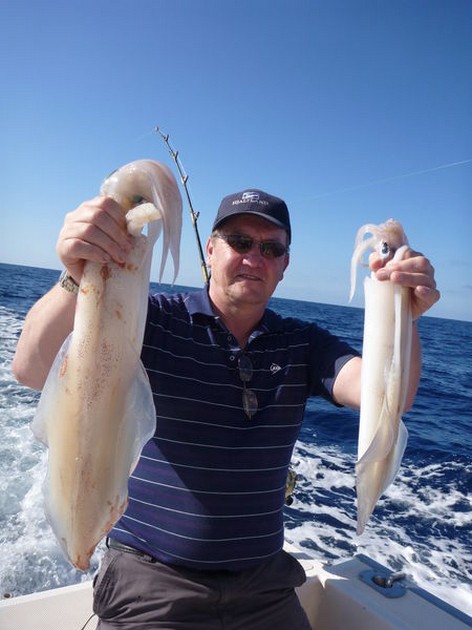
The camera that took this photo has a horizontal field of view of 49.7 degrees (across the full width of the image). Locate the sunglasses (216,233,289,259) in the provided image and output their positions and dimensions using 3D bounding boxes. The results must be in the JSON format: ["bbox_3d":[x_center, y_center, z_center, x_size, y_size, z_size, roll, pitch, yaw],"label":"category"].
[{"bbox_3d":[0.031,-0.148,1.113,0.140,0.042,0.140,11,4,-12],"label":"sunglasses"}]

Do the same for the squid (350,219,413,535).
[{"bbox_3d":[0.223,0.095,0.790,0.090,0.485,0.075,5,1,14],"label":"squid"}]

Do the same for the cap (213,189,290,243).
[{"bbox_3d":[0.037,-0.216,1.107,0.180,0.130,0.265,10,2,-7],"label":"cap"}]

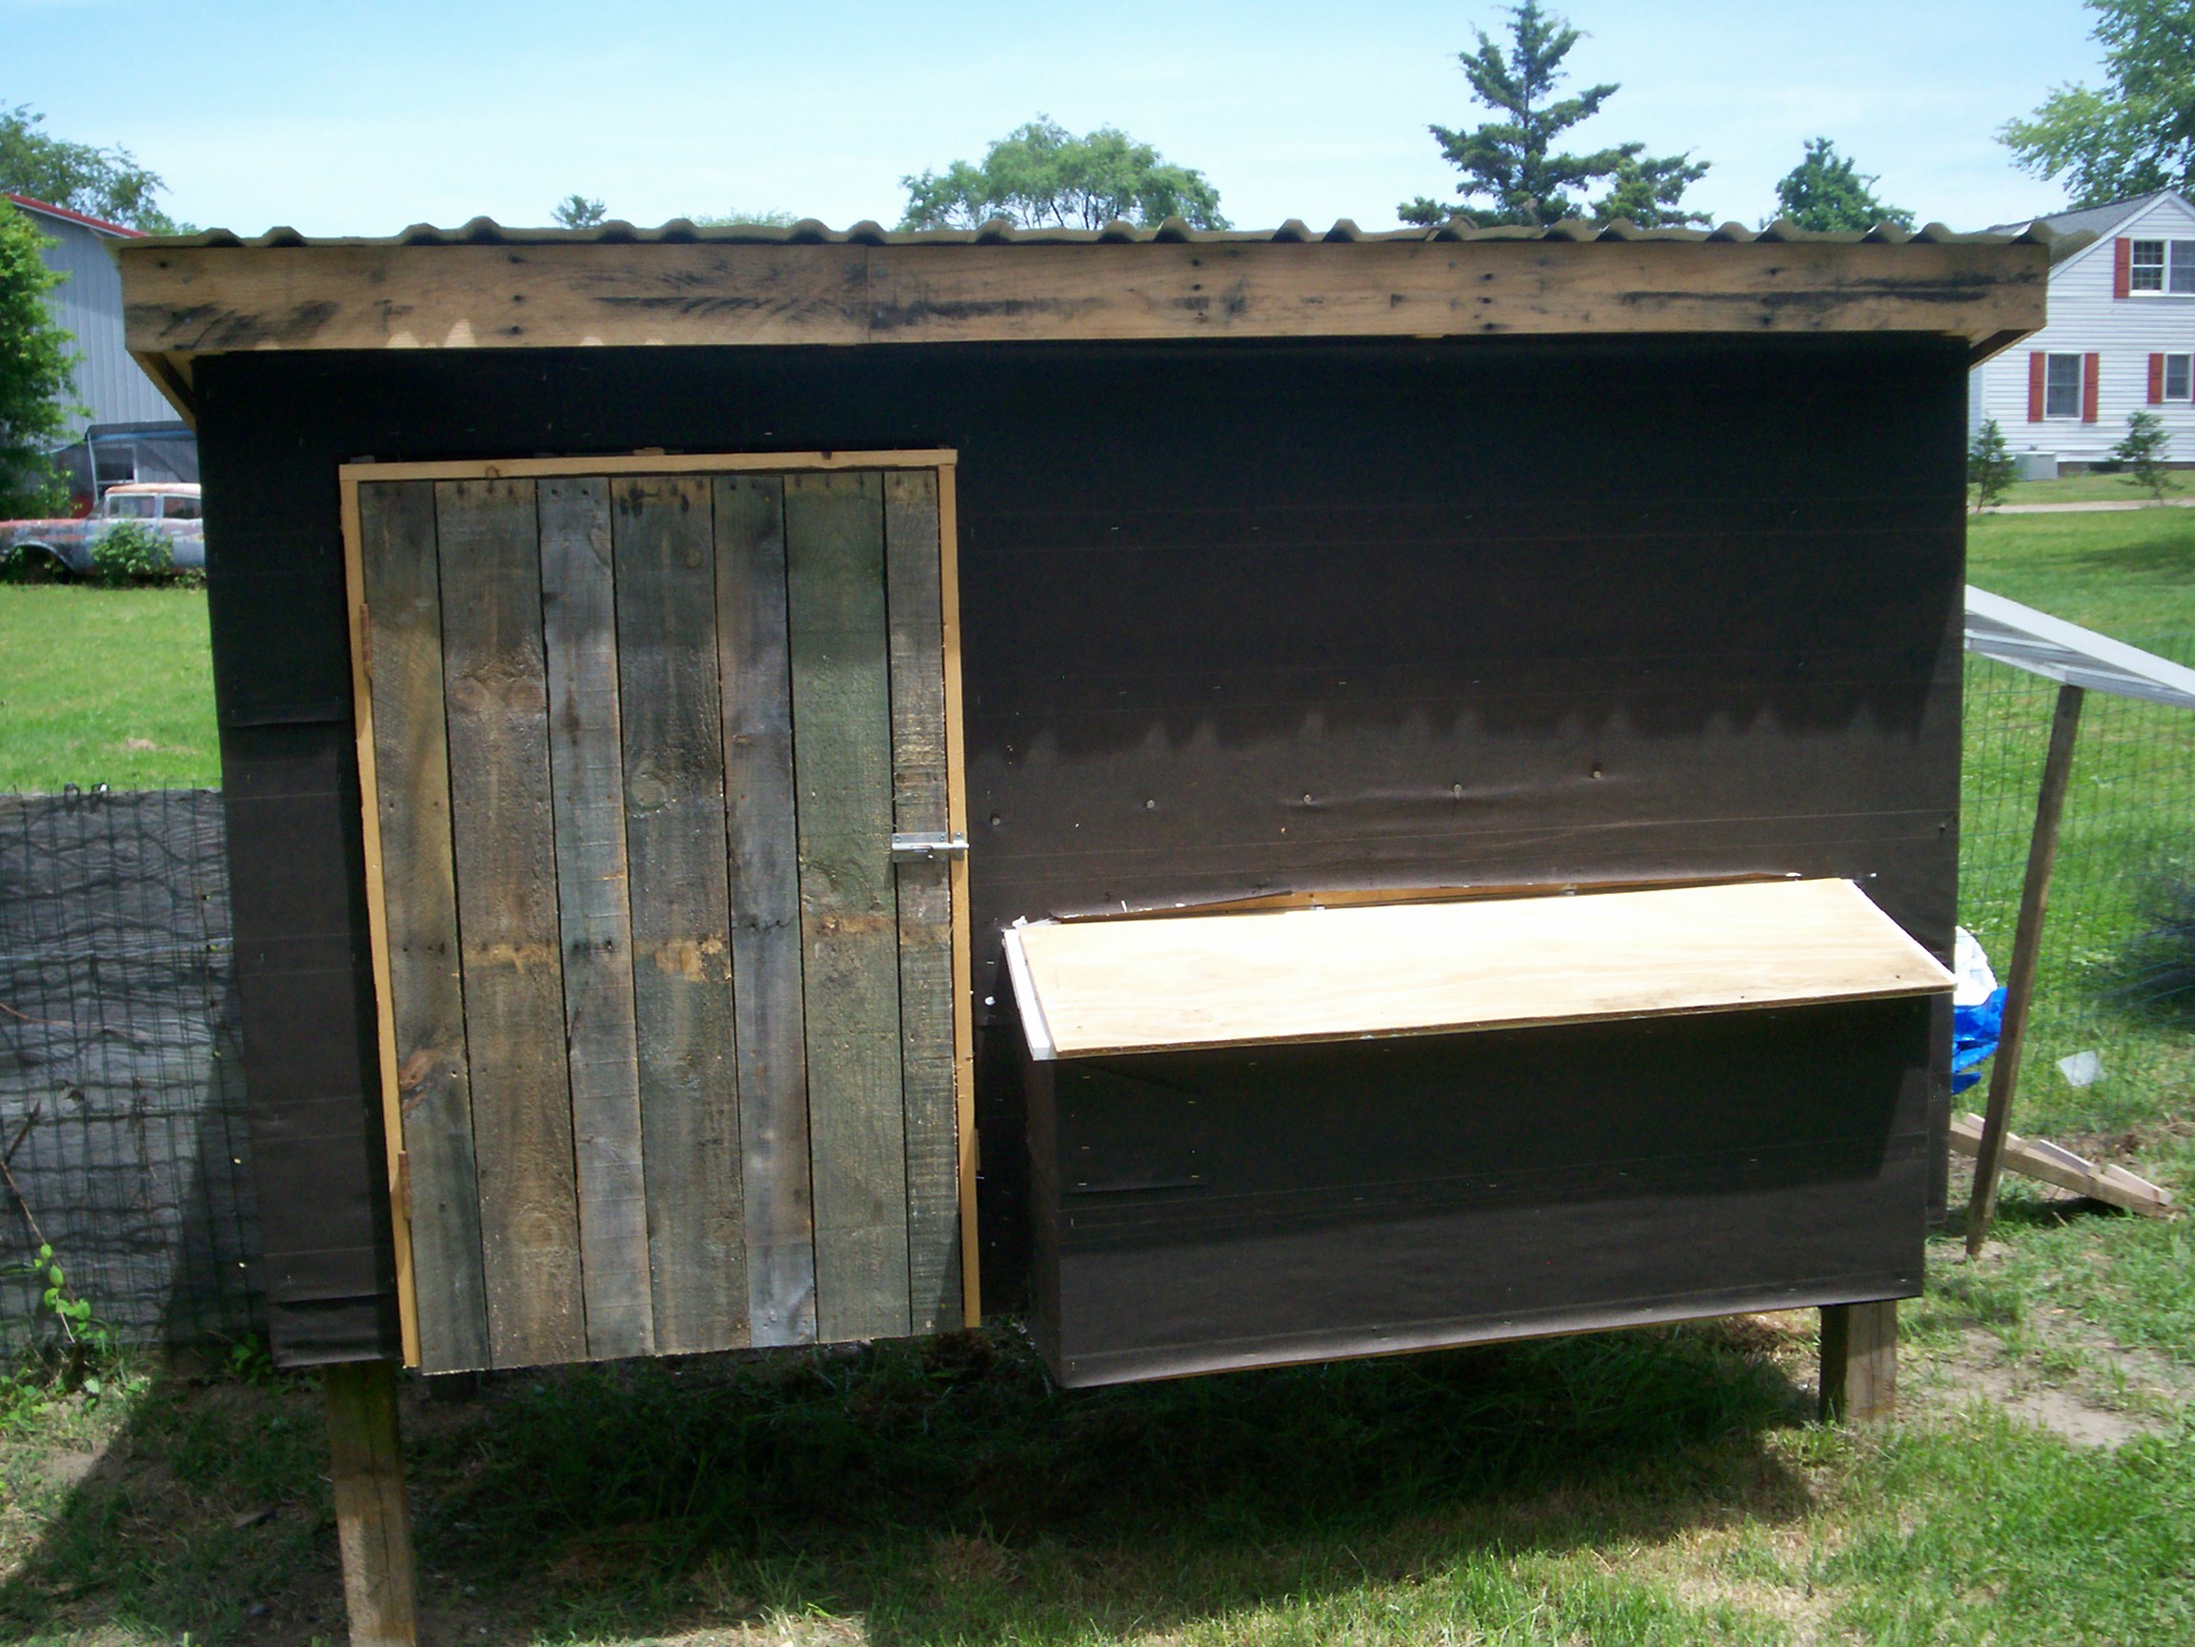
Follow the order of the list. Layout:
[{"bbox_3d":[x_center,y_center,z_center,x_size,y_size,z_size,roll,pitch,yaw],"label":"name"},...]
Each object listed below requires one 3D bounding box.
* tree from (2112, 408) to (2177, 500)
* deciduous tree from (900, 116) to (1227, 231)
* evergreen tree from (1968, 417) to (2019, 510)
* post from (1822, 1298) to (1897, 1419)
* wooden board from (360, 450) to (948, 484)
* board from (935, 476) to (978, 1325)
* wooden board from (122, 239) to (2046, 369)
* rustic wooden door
[{"bbox_3d":[16.523,-5.787,36.000,1.000,1.487,1.000,3,9,24],"label":"tree"},{"bbox_3d":[-1.082,-16.983,72.000,10.400,10.655,10.400,-1,9,-1],"label":"deciduous tree"},{"bbox_3d":[13.738,-5.502,35.000,0.830,1.433,0.830,2,9,21],"label":"evergreen tree"},{"bbox_3d":[1.226,0.770,3.674,0.087,0.370,0.087,-3,9,-10],"label":"post"},{"bbox_3d":[-0.585,-0.468,3.003,0.792,0.022,0.022,-3,9,-10],"label":"wooden board"},{"bbox_3d":[-0.192,0.115,3.163,0.024,1.198,0.022,-3,9,-10],"label":"board"},{"bbox_3d":[0.079,-0.703,3.025,2.578,0.120,0.027,-3,9,-10],"label":"wooden board"},{"bbox_3d":[-0.572,0.135,3.102,0.767,1.224,0.035,-3,9,-10],"label":"rustic wooden door"}]

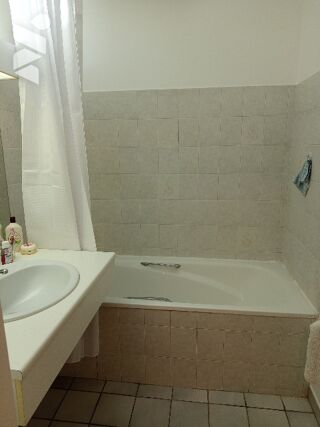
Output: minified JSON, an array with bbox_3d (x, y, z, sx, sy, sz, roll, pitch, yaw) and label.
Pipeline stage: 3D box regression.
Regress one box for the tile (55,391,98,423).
[{"bbox_3d":[-0.449,1.056,1.619,0.198,0.010,0.198,1,12,7],"label":"tile"}]

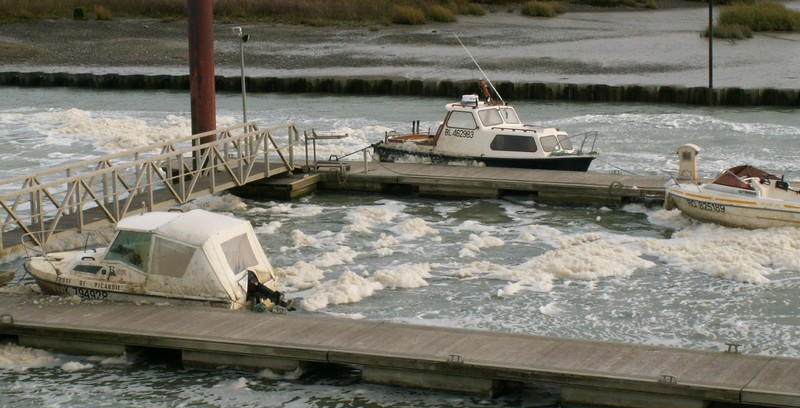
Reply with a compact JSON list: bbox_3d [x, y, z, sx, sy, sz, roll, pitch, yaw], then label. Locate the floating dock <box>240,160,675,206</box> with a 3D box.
[{"bbox_3d":[1.466,-0.547,46.166,11.600,0.570,2.250,3,11,23],"label":"floating dock"}]

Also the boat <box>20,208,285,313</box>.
[{"bbox_3d":[-4.622,1.117,32.811,5.650,2.050,2.100,5,11,23],"label":"boat"}]

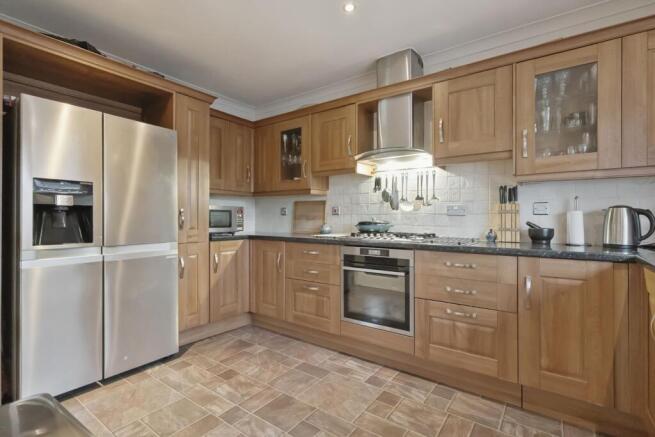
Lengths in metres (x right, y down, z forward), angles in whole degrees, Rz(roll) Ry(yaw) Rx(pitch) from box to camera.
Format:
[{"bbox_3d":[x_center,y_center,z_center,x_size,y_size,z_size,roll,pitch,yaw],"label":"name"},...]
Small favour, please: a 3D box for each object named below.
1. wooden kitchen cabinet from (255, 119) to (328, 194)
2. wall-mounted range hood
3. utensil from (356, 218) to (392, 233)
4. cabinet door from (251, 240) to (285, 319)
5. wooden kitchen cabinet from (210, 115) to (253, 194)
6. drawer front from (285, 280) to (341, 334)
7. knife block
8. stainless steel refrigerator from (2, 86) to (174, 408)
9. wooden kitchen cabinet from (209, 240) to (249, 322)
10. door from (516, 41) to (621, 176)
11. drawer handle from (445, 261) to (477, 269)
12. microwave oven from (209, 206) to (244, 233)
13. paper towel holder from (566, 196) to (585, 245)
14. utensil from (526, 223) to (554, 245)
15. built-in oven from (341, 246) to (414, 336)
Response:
[{"bbox_3d":[-0.422,-0.641,3.212,0.860,0.794,0.325,0,0,34],"label":"wooden kitchen cabinet"},{"bbox_3d":[0.561,-0.895,2.413,0.600,0.870,0.500,0,0,35],"label":"wall-mounted range hood"},{"bbox_3d":[0.403,0.070,2.550,0.315,0.118,0.280,0,0,18],"label":"utensil"},{"bbox_3d":[-0.553,0.584,2.811,0.406,0.718,0.025,0,0,34],"label":"cabinet door"},{"bbox_3d":[-1.167,-0.648,3.142,0.340,0.760,0.620,0,0,37],"label":"wooden kitchen cabinet"},{"bbox_3d":[-0.131,0.741,2.507,0.589,0.394,0.025,0,0,34],"label":"drawer front"},{"bbox_3d":[1.317,0.036,2.111,0.155,0.280,0.110,0,0,35],"label":"knife block"},{"bbox_3d":[-1.748,0.208,2.190,0.750,1.800,0.890,0,0,37],"label":"stainless steel refrigerator"},{"bbox_3d":[-0.923,0.578,2.764,0.025,0.725,0.410,0,0,37],"label":"wooden kitchen cabinet"},{"bbox_3d":[1.440,-0.643,1.767,0.490,0.728,0.025,0,0,34],"label":"door"},{"bbox_3d":[0.839,0.291,1.831,0.178,0.018,0.030,0,0,34],"label":"drawer handle"},{"bbox_3d":[-1.165,0.032,3.000,0.360,0.285,0.460,0,0,37],"label":"microwave oven"},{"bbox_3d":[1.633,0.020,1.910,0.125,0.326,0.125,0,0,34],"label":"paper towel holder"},{"bbox_3d":[1.428,0.100,1.950,0.155,0.150,0.140,0,0,35],"label":"utensil"},{"bbox_3d":[0.508,0.515,2.377,0.595,0.595,0.560,0,0,35],"label":"built-in oven"}]

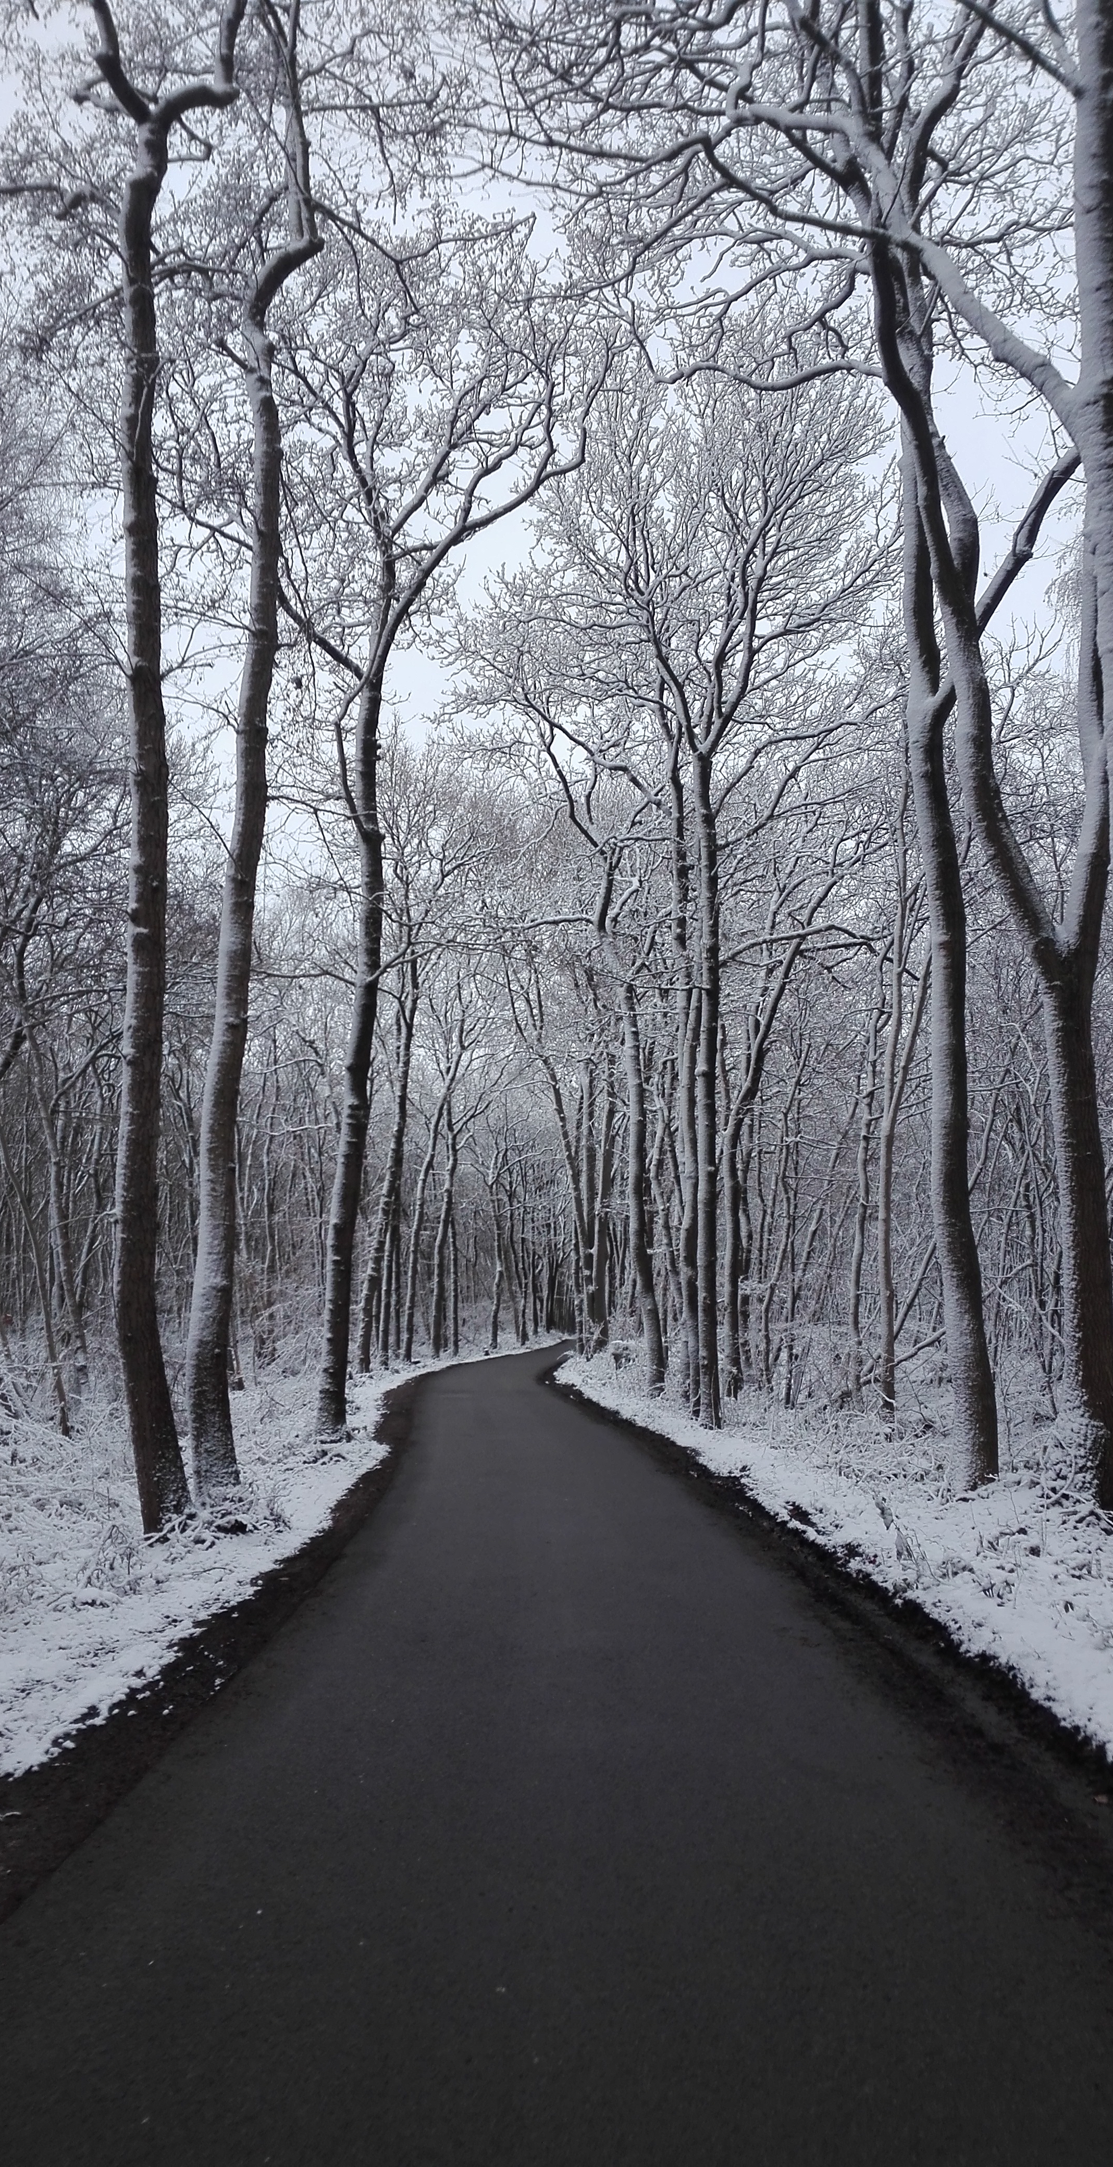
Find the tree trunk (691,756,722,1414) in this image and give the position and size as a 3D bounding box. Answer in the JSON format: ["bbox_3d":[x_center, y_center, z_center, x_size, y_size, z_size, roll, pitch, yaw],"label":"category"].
[{"bbox_3d":[1.991,-0.082,20.283,0.293,8.940,0.261,0,-8,0],"label":"tree trunk"}]

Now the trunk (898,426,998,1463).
[{"bbox_3d":[3.500,-1.266,14.059,0.416,9.550,0.345,-2,-8,0],"label":"trunk"}]

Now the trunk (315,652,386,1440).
[{"bbox_3d":[-2.476,-0.632,19.312,0.462,9.780,0.359,2,-8,0],"label":"trunk"}]

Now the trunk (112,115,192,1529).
[{"bbox_3d":[-3.027,-2.269,11.453,0.508,10.820,0.358,-3,-8,0],"label":"trunk"}]

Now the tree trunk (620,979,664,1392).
[{"bbox_3d":[1.515,1.761,27.687,0.402,7.400,0.309,-3,-8,0],"label":"tree trunk"}]

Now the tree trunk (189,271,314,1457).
[{"bbox_3d":[-2.738,-2.258,13.708,0.615,11.420,0.409,2,-8,0],"label":"tree trunk"}]

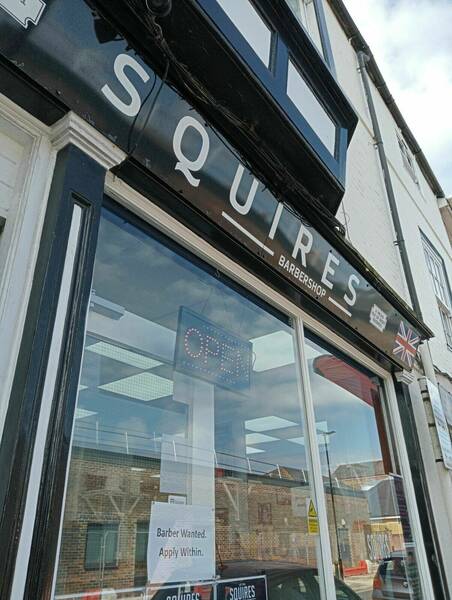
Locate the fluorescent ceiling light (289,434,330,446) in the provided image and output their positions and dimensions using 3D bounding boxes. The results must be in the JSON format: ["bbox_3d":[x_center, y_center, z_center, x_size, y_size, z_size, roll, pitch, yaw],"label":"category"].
[{"bbox_3d":[1.149,1.761,6.165,0.590,0.060,0.590,-20,-33,32],"label":"fluorescent ceiling light"}]

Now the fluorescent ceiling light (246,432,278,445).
[{"bbox_3d":[0.309,1.727,6.050,0.590,0.060,0.590,-20,-33,32],"label":"fluorescent ceiling light"}]

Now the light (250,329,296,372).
[{"bbox_3d":[0.303,0.354,3.382,0.590,0.060,0.590,-20,-33,32],"label":"light"}]

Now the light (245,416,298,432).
[{"bbox_3d":[0.427,1.339,5.304,0.590,0.060,0.590,-20,-33,32],"label":"light"}]

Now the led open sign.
[{"bbox_3d":[-0.037,0.228,1.989,0.025,0.250,0.475,-15,-30,34],"label":"led open sign"}]

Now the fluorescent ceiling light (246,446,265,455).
[{"bbox_3d":[0.191,2.114,6.796,0.590,0.060,0.590,-20,-33,32],"label":"fluorescent ceiling light"}]

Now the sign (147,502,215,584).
[{"bbox_3d":[-0.123,0.734,1.472,0.008,0.210,0.297,-20,-33,32],"label":"sign"}]

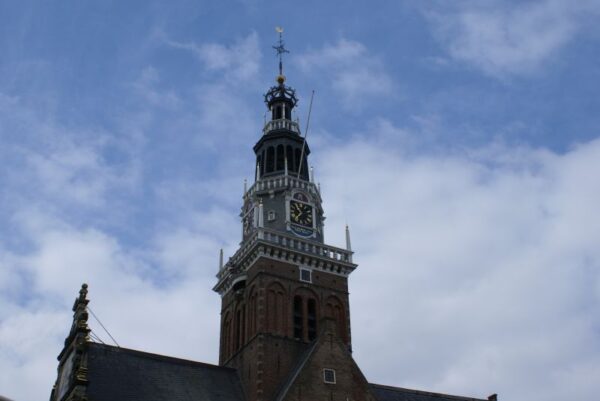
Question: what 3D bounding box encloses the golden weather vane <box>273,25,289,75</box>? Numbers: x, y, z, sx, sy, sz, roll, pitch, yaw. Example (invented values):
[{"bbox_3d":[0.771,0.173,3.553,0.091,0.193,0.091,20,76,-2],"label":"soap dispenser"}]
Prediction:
[{"bbox_3d":[-1.650,-13.100,61.300,1.550,6.200,1.400,7,-35,-12],"label":"golden weather vane"}]

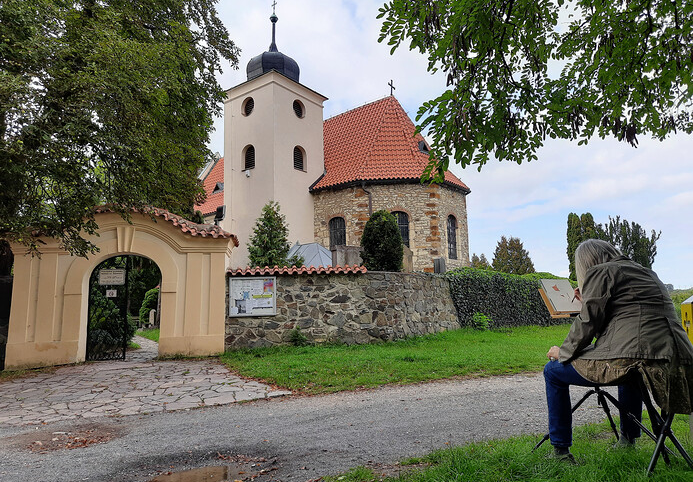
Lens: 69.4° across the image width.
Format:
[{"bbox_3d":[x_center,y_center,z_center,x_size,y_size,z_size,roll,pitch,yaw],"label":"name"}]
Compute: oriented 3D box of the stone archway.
[{"bbox_3d":[-4.913,0.876,11.145,4.764,3.501,0.850,0,-10,-10],"label":"stone archway"}]

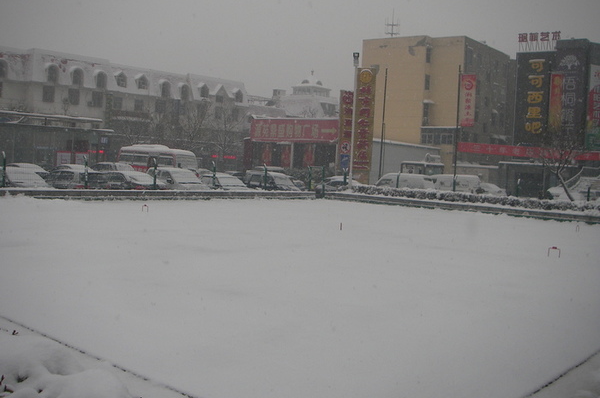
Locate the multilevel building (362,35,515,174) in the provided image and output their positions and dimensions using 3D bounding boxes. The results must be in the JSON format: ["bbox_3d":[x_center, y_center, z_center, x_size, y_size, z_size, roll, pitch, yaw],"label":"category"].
[{"bbox_3d":[16.979,-9.787,82.313,13.691,17.716,12.500,5,3,40],"label":"multilevel building"}]

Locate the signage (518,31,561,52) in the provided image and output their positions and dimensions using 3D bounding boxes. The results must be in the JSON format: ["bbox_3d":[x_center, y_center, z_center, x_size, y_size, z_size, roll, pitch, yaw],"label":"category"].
[{"bbox_3d":[23.757,-15.598,65.459,4.215,2.081,0.250,5,3,40],"label":"signage"}]

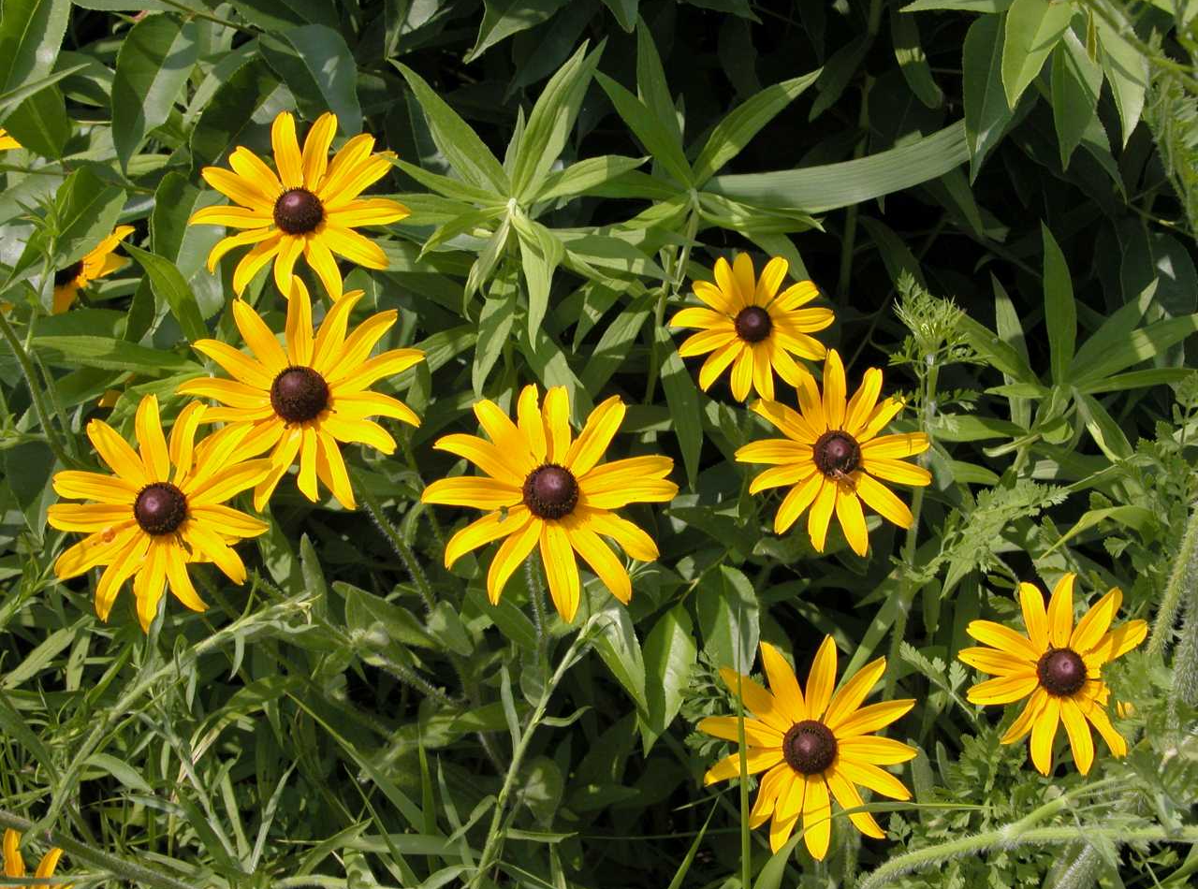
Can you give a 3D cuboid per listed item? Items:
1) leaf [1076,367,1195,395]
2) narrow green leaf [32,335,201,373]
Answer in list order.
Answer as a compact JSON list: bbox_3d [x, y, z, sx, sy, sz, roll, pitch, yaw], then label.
[{"bbox_3d":[0.205,-0.025,0.660,0.056,0.009,0.011,-9,47,-21],"label":"leaf"},{"bbox_3d":[-0.190,-0.035,0.682,0.067,0.012,0.012,9,63,-13],"label":"narrow green leaf"}]

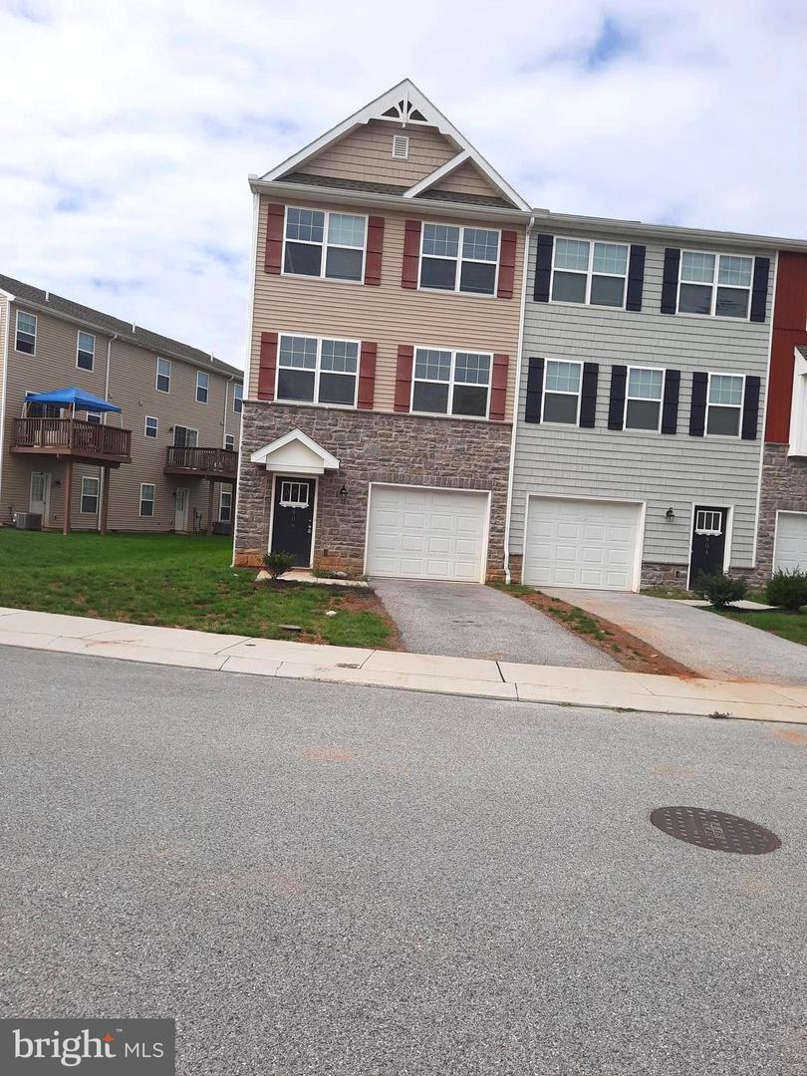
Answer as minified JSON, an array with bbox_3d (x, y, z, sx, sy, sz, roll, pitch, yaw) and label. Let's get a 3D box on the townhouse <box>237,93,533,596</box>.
[{"bbox_3d":[-0.894,-4.794,22.833,6.250,11.150,11.000,4,1,-6],"label":"townhouse"}]

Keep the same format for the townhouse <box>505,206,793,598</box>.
[{"bbox_3d":[5.112,-4.032,23.447,6.000,10.450,11.000,4,1,-6],"label":"townhouse"}]

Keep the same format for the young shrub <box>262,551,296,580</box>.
[{"bbox_3d":[-2.549,0.558,15.840,0.680,0.600,0.650,4,1,-6],"label":"young shrub"}]

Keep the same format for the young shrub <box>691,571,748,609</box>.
[{"bbox_3d":[6.961,1.151,17.100,1.150,0.730,1.090,4,1,-6],"label":"young shrub"}]

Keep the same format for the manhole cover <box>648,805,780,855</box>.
[{"bbox_3d":[1.726,1.631,4.334,0.670,0.030,0.670,4,1,-6],"label":"manhole cover"}]

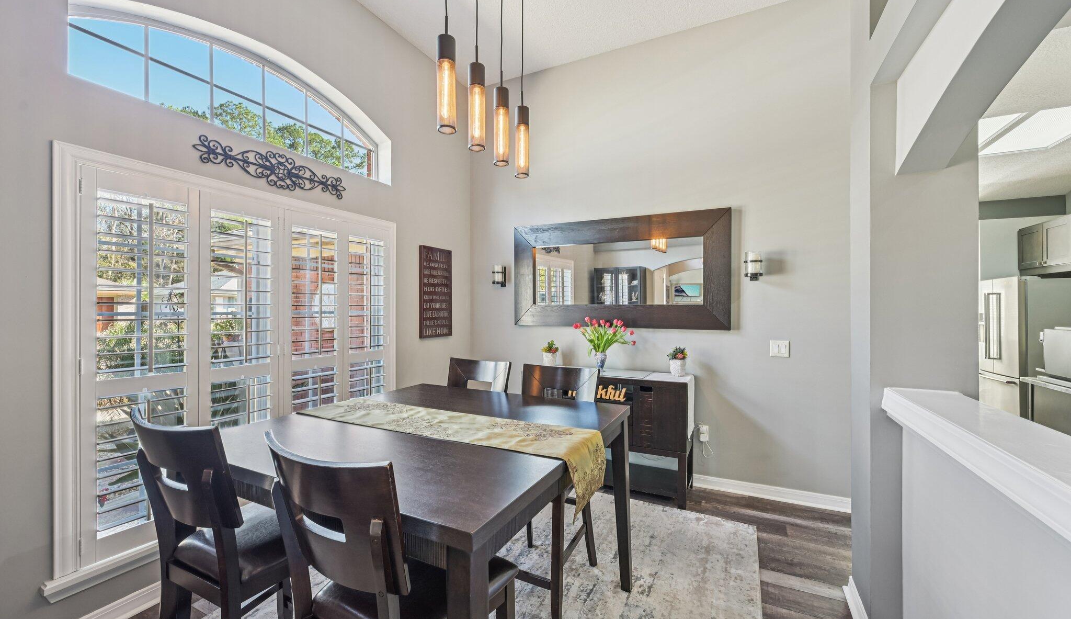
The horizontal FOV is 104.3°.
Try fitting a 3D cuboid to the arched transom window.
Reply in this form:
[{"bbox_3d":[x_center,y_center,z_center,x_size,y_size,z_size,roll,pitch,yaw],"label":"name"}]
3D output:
[{"bbox_3d":[-1.701,-1.270,2.617,0.070,0.565,1.790,0,0,27],"label":"arched transom window"}]

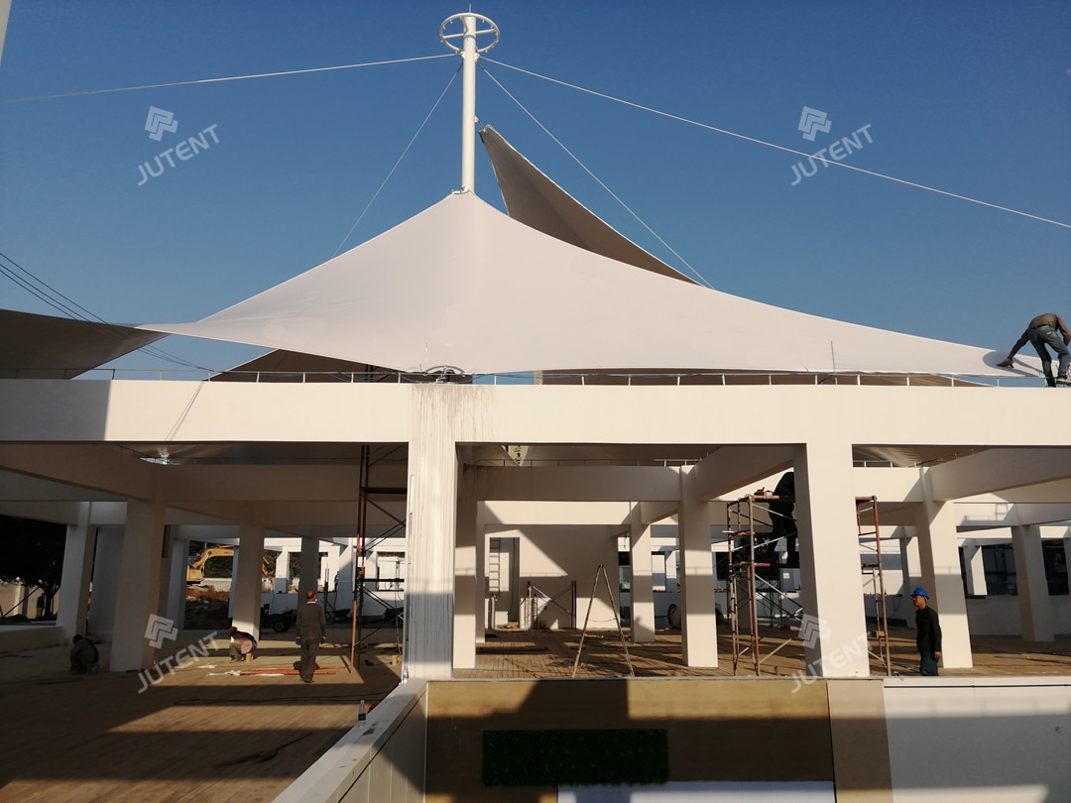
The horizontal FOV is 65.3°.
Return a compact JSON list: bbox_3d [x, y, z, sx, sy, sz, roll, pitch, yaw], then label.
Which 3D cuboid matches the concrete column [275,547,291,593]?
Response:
[{"bbox_3d":[-15.022,10.770,49.674,0.618,3.600,0.618,0,-12,-2],"label":"concrete column"}]

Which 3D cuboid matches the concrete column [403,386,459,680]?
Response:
[{"bbox_3d":[-1.333,1.798,10.841,0.602,4.032,0.594,0,-12,-2],"label":"concrete column"}]

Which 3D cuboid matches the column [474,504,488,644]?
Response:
[{"bbox_3d":[-1.883,5.357,26.505,0.604,4.378,0.604,0,-12,-2],"label":"column"}]

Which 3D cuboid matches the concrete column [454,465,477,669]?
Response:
[{"bbox_3d":[-1.605,3.657,18.631,0.604,4.378,0.604,0,-12,-2],"label":"concrete column"}]

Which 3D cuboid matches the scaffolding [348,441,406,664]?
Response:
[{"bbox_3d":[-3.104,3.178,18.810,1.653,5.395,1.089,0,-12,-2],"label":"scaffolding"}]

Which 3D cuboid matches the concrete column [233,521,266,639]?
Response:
[{"bbox_3d":[-8.974,5.699,26.173,0.616,3.592,0.614,0,-12,-2],"label":"concrete column"}]

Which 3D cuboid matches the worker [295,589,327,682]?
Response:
[{"bbox_3d":[-4.347,4.533,16.164,0.560,1.694,0.380,0,-12,1],"label":"worker"}]

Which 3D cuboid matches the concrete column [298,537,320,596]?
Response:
[{"bbox_3d":[-9.257,7.429,34.153,0.618,3.650,0.618,0,-12,-2],"label":"concrete column"}]

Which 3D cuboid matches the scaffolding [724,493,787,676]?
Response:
[{"bbox_3d":[4.013,2.999,12.442,1.920,3.040,1.260,0,-12,-2],"label":"scaffolding"}]

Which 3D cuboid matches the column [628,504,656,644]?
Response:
[{"bbox_3d":[3.389,5.430,26.783,0.618,4.369,0.618,0,-12,-2],"label":"column"}]

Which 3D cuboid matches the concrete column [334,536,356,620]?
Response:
[{"bbox_3d":[-9.514,9.007,42.020,0.618,3.900,0.618,0,-12,-2],"label":"concrete column"}]

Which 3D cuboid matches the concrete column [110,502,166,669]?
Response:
[{"bbox_3d":[-8.702,3.988,18.357,0.617,3.606,0.577,0,-12,-2],"label":"concrete column"}]

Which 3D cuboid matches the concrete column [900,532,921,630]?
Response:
[{"bbox_3d":[15.842,7.494,34.960,0.618,3.800,0.618,0,-12,-2],"label":"concrete column"}]

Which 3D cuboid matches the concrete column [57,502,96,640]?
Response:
[{"bbox_3d":[-14.291,5.283,26.066,0.614,4.378,0.614,0,-12,-2],"label":"concrete column"}]

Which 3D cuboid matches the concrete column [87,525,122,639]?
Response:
[{"bbox_3d":[-13.988,5.974,27.532,0.812,3.643,0.693,0,-12,-2],"label":"concrete column"}]

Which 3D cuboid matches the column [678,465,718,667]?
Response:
[{"bbox_3d":[3.622,3.689,18.818,0.616,4.378,0.604,0,-12,-2],"label":"column"}]

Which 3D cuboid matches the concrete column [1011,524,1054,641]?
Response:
[{"bbox_3d":[16.098,5.842,27.109,0.618,3.700,0.618,0,-12,-2],"label":"concrete column"}]

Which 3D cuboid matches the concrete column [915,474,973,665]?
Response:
[{"bbox_3d":[9.274,3.767,19.119,0.618,4.369,0.618,0,-12,-2],"label":"concrete column"}]

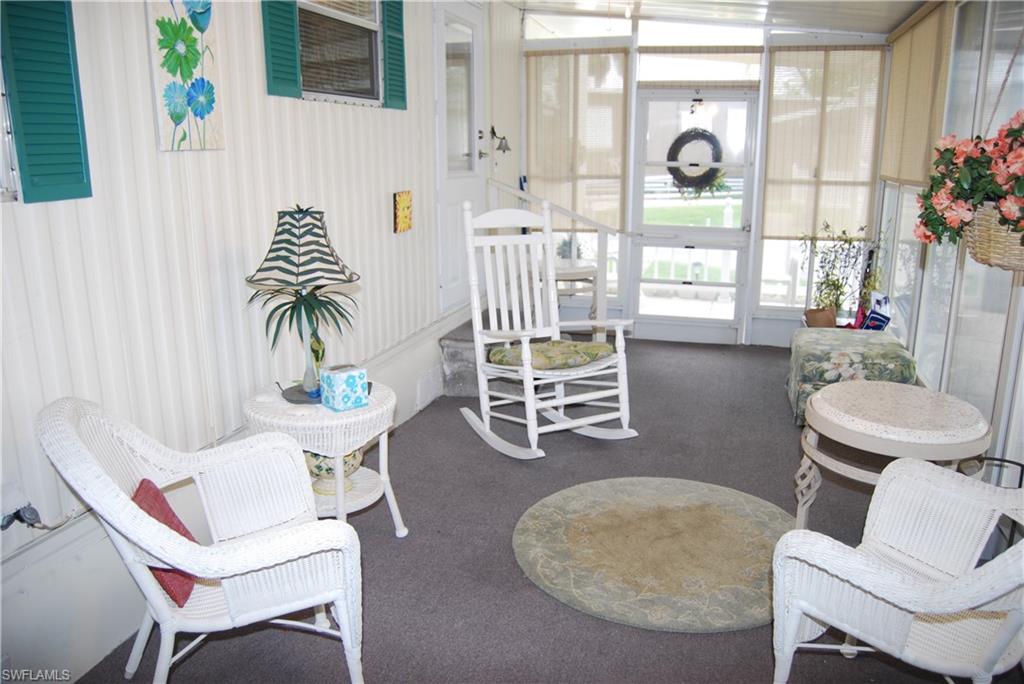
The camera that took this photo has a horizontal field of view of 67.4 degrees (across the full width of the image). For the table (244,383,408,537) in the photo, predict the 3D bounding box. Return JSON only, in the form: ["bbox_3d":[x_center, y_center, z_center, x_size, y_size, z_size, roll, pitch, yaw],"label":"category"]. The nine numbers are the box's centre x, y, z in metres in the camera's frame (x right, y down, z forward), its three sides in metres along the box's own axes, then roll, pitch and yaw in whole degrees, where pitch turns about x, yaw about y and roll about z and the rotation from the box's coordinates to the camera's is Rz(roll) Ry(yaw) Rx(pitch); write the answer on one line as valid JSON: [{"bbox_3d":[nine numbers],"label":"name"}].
[{"bbox_3d":[-0.695,0.503,2.920,0.550,0.592,0.550,0,14,0],"label":"table"}]

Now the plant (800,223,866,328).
[{"bbox_3d":[2.158,-0.439,5.270,0.430,0.750,0.430,4,14,16],"label":"plant"}]

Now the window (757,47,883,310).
[{"bbox_3d":[2.252,-1.172,5.649,0.780,1.910,0.070,4,14,16],"label":"window"}]

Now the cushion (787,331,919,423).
[{"bbox_3d":[1.932,0.205,4.480,0.600,0.420,0.750,4,14,16],"label":"cushion"}]

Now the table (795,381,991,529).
[{"bbox_3d":[1.319,0.519,2.712,0.647,0.619,0.647,4,15,17],"label":"table"}]

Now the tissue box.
[{"bbox_3d":[-0.569,0.153,2.614,0.113,0.130,0.113,-11,18,-38],"label":"tissue box"}]

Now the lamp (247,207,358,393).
[{"bbox_3d":[-0.768,-0.149,2.853,0.410,0.710,0.410,4,14,16],"label":"lamp"}]

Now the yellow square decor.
[{"bbox_3d":[-0.572,-0.682,4.043,0.025,0.207,0.195,4,15,17],"label":"yellow square decor"}]

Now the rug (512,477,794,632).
[{"bbox_3d":[0.605,0.776,3.018,1.210,0.012,1.210,0,14,0],"label":"rug"}]

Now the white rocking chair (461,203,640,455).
[{"bbox_3d":[0.166,-0.054,3.823,0.630,1.200,0.870,-7,16,-25],"label":"white rocking chair"}]

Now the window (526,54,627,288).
[{"bbox_3d":[0.496,-1.314,6.069,0.814,1.924,0.060,4,15,17],"label":"window"}]

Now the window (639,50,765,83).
[{"bbox_3d":[1.380,-2.060,5.704,0.900,0.260,0.060,4,14,16],"label":"window"}]

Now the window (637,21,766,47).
[{"bbox_3d":[1.358,-2.242,5.563,0.907,0.207,0.050,4,15,17],"label":"window"}]

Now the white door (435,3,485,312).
[{"bbox_3d":[-0.320,-1.182,4.853,0.060,1.880,0.814,4,15,17],"label":"white door"}]

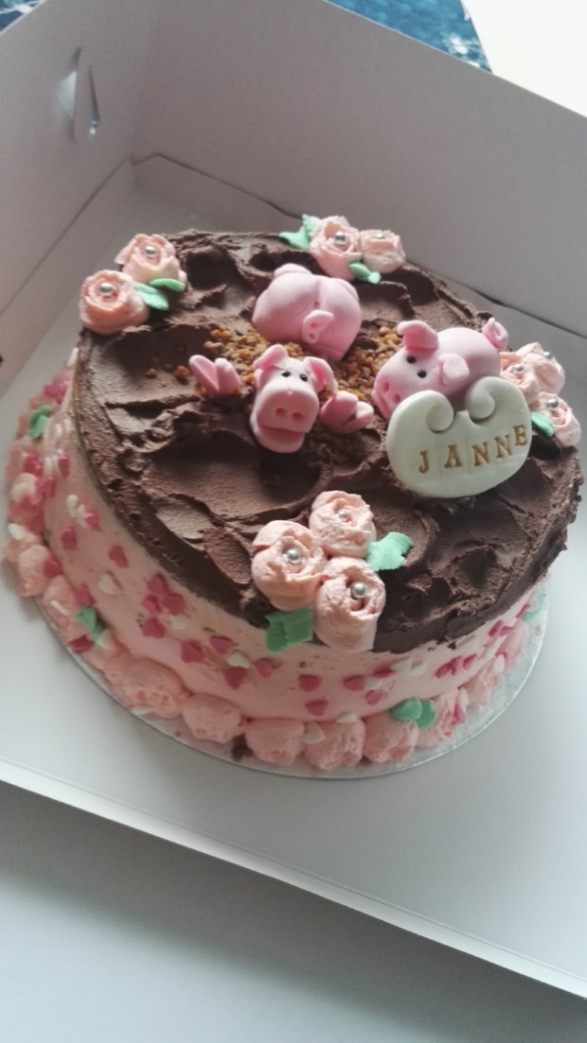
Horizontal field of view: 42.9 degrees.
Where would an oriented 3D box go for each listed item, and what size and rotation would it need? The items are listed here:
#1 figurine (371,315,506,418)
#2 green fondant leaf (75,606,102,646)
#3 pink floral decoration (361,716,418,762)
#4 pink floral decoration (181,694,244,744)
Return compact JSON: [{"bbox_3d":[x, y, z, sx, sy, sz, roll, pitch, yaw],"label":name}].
[{"bbox_3d":[0.064,-0.065,0.320,0.071,0.033,0.039,-29,71,-30],"label":"figurine"},{"bbox_3d":[-0.079,0.040,0.288,0.006,0.010,0.018,-31,73,-28],"label":"green fondant leaf"},{"bbox_3d":[0.040,0.088,0.304,0.023,0.018,0.020,-4,61,-20],"label":"pink floral decoration"},{"bbox_3d":[-0.031,0.076,0.287,0.024,0.019,0.018,25,58,-1],"label":"pink floral decoration"}]

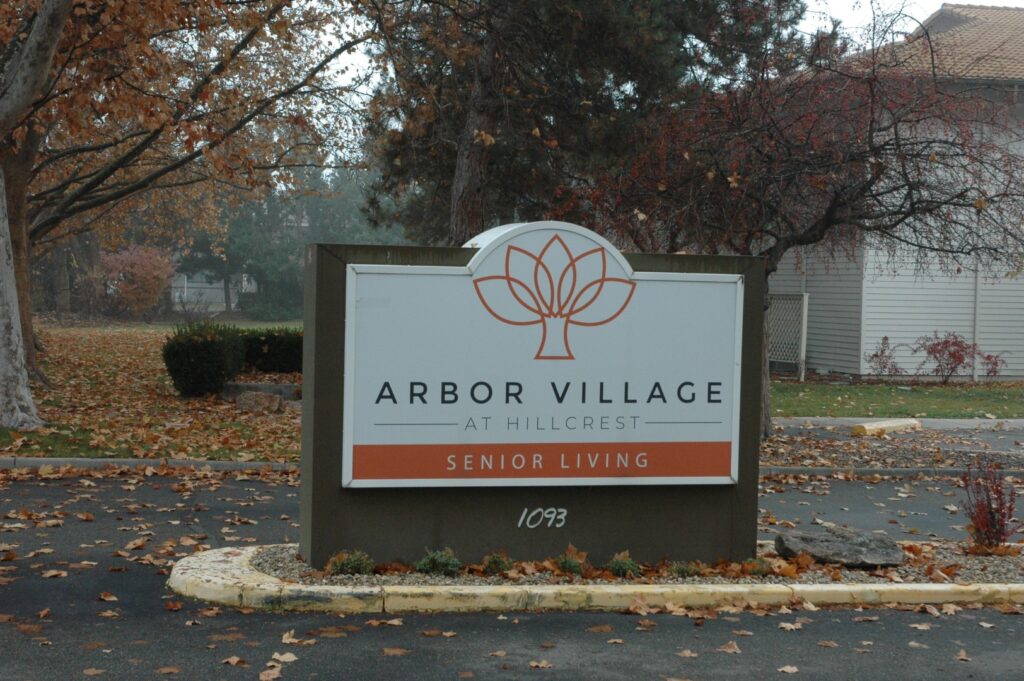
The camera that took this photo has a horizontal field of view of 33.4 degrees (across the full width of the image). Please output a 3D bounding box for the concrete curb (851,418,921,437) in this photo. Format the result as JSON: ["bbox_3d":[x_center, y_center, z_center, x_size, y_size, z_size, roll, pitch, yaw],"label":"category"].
[{"bbox_3d":[4.319,0.981,19.581,0.160,0.115,1.750,2,2,33],"label":"concrete curb"}]

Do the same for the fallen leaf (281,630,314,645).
[{"bbox_3d":[-0.922,1.274,7.330,0.145,0.045,0.100,1,2,0],"label":"fallen leaf"}]

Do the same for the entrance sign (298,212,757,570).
[{"bbox_3d":[0.123,0.276,9.191,2.453,1.821,0.526,1,2,-15],"label":"entrance sign"}]

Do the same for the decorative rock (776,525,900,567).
[{"bbox_3d":[1.786,1.118,9.300,0.650,0.170,0.400,2,2,14],"label":"decorative rock"}]

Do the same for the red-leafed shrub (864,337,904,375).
[{"bbox_3d":[6.313,0.302,28.900,0.670,0.700,0.550,1,2,0],"label":"red-leafed shrub"}]

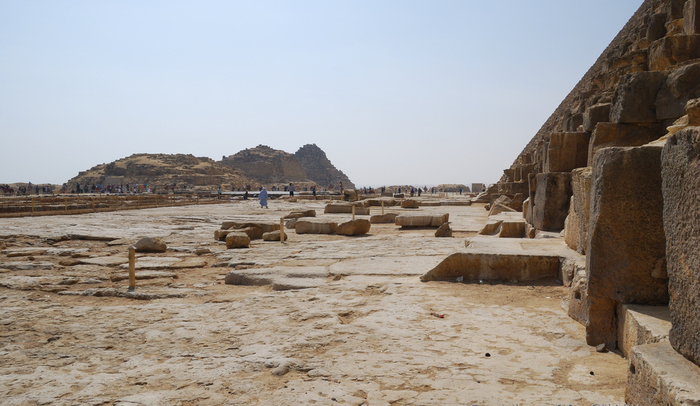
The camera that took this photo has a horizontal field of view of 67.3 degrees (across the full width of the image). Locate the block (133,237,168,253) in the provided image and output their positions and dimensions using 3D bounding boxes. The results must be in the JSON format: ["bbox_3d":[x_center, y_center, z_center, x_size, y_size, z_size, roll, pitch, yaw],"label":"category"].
[{"bbox_3d":[-5.199,1.073,13.692,0.800,0.370,0.580,0,2,-14],"label":"block"}]

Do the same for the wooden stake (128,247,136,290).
[{"bbox_3d":[-3.585,1.071,8.659,0.090,0.700,0.090,0,2,0],"label":"wooden stake"}]

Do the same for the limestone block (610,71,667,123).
[{"bbox_3d":[6.924,-2.436,12.632,1.000,1.180,0.950,0,2,12],"label":"limestone block"}]

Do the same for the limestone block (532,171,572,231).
[{"bbox_3d":[5.296,-0.043,13.706,0.850,1.520,1.050,0,2,7],"label":"limestone block"}]

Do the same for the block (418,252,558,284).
[{"bbox_3d":[2.572,1.126,9.689,2.450,0.500,1.100,0,2,12],"label":"block"}]

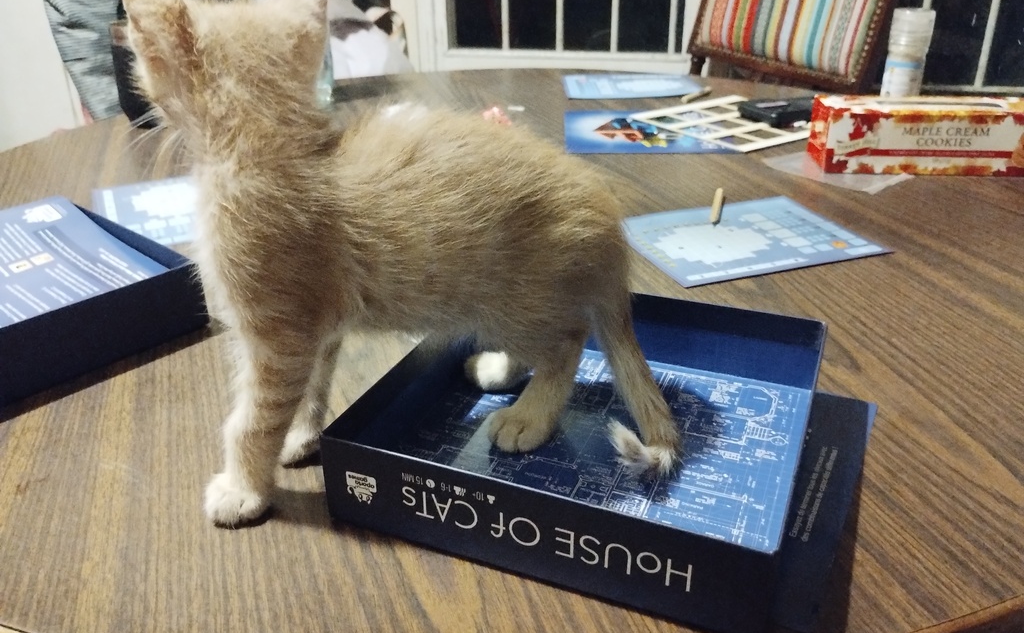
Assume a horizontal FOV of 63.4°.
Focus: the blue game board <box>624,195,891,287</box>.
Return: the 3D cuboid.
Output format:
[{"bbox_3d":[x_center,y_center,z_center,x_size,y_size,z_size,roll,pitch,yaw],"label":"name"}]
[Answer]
[{"bbox_3d":[0.176,-0.063,0.628,0.160,0.004,0.134,-10,28,-14],"label":"blue game board"}]

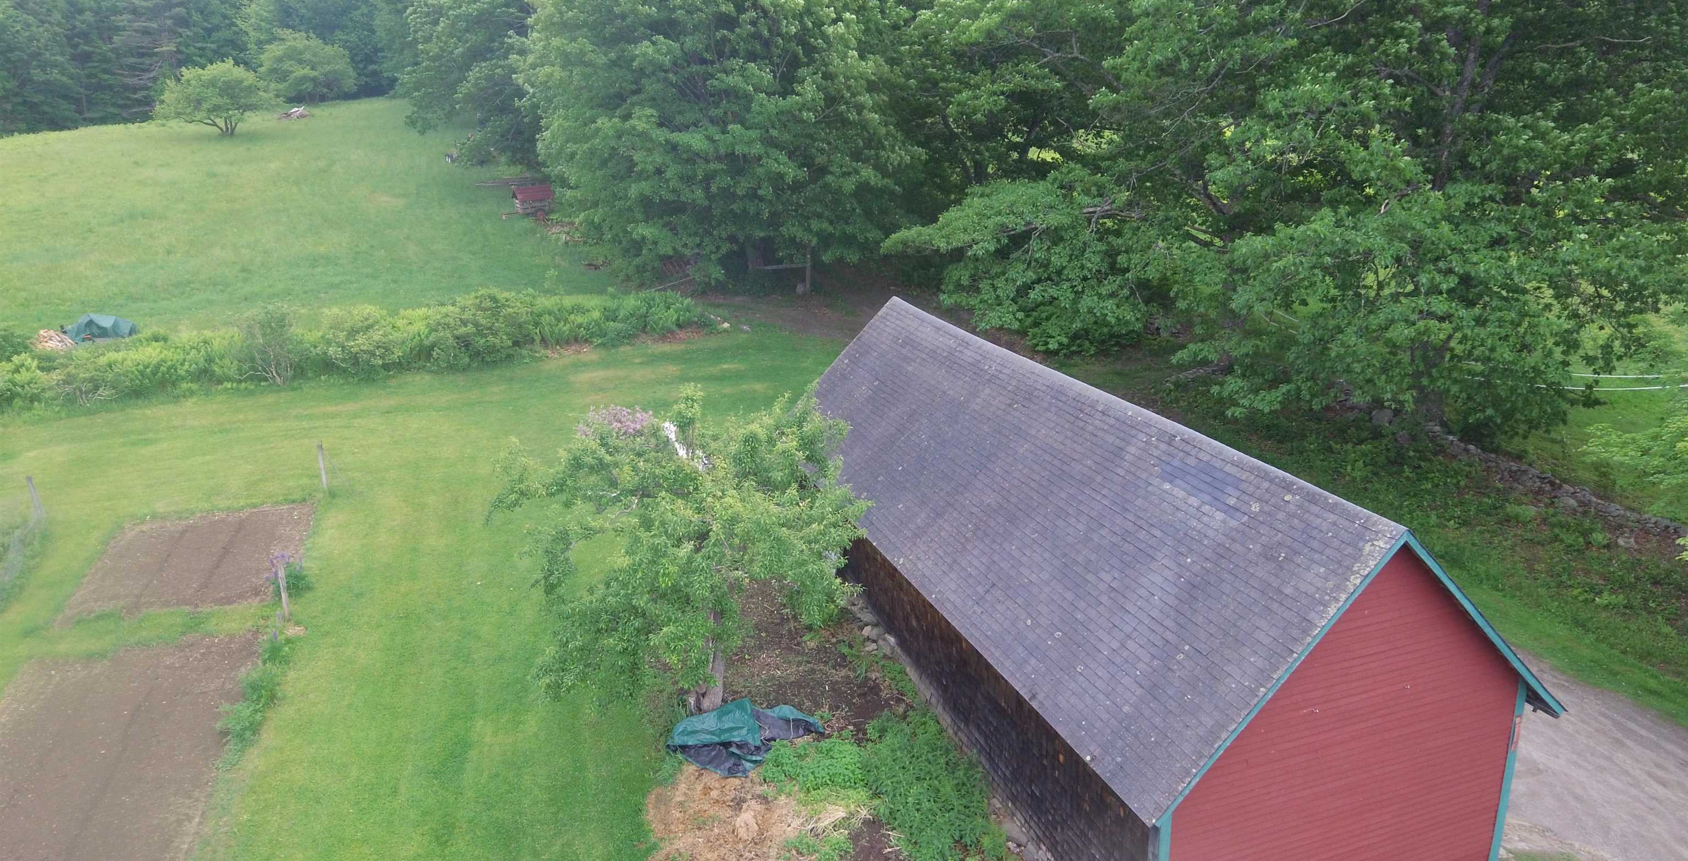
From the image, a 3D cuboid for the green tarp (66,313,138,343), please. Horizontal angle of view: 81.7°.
[{"bbox_3d":[-29.779,-4.121,38.918,2.350,1.000,1.700,-13,22,-36],"label":"green tarp"}]

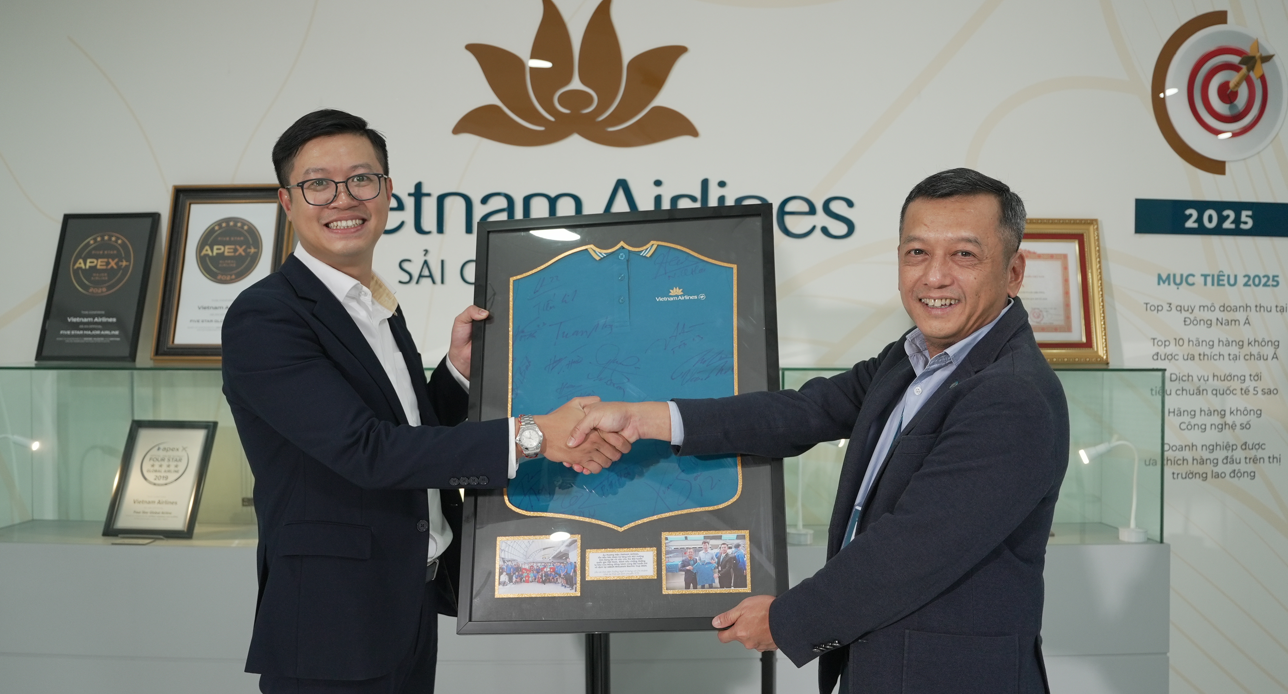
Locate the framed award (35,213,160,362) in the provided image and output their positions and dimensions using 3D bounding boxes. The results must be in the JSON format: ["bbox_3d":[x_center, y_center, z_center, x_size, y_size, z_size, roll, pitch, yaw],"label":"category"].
[{"bbox_3d":[-1.545,-0.170,3.150,0.293,0.450,0.025,0,-18,0],"label":"framed award"}]

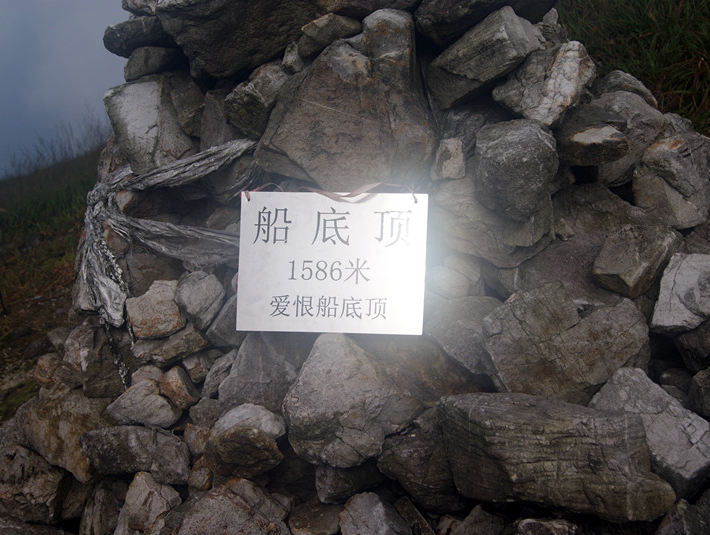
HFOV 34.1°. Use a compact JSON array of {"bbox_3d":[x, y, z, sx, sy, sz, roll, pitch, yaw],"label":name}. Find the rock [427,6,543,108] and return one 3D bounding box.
[{"bbox_3d":[0.301,-0.489,2.720,0.260,0.234,0.200,0,8,0],"label":"rock"}]

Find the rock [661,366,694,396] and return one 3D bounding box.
[{"bbox_3d":[0.723,0.256,2.600,0.080,0.066,0.075,0,10,0],"label":"rock"}]

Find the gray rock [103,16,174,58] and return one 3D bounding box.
[{"bbox_3d":[-0.503,-0.537,2.700,0.170,0.097,0.140,0,10,0],"label":"gray rock"}]

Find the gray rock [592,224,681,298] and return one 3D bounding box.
[{"bbox_3d":[0.625,-0.013,2.570,0.184,0.162,0.170,-2,8,-30],"label":"gray rock"}]

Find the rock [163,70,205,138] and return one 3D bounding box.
[{"bbox_3d":[-0.395,-0.378,2.680,0.100,0.150,0.115,0,10,0],"label":"rock"}]

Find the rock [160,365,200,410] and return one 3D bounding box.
[{"bbox_3d":[-0.400,0.273,2.640,0.084,0.095,0.090,0,8,0],"label":"rock"}]

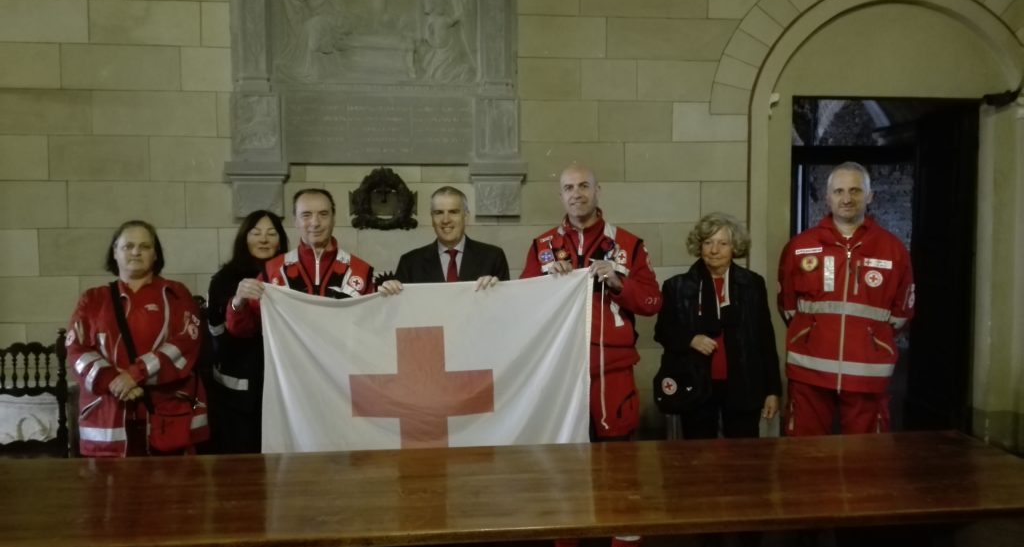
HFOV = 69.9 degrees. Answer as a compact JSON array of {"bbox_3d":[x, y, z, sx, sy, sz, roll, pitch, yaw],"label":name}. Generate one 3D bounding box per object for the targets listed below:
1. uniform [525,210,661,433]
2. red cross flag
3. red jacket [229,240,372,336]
[{"bbox_3d":[0.345,0.237,3.220,0.610,0.970,0.400,0,3,7],"label":"uniform"},{"bbox_3d":[-0.353,0.477,3.024,1.370,0.980,0.180,0,3,-5],"label":"red cross flag"},{"bbox_3d":[-0.883,0.203,3.087,0.630,0.700,0.420,-1,3,-10],"label":"red jacket"}]

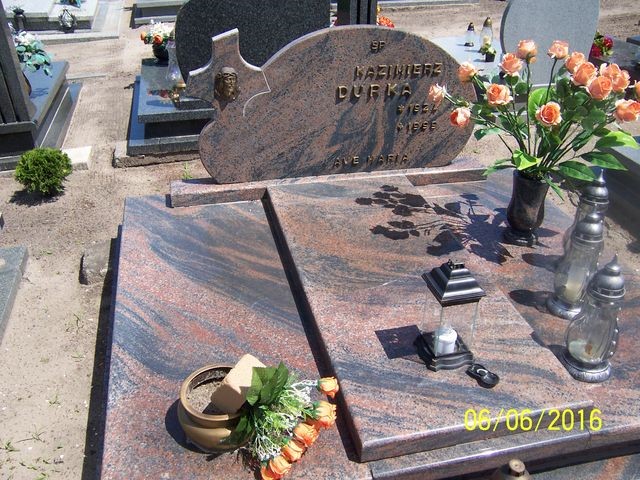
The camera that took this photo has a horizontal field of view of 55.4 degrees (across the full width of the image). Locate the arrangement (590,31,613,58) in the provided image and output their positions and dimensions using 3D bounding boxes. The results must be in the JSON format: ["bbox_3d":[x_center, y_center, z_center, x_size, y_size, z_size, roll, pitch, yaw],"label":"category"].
[{"bbox_3d":[2.408,-1.673,5.220,0.230,0.220,0.220,-6,32,-12],"label":"arrangement"}]

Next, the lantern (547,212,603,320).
[{"bbox_3d":[0.847,0.064,1.980,0.135,0.390,0.135,-6,32,-12],"label":"lantern"}]

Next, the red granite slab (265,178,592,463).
[{"bbox_3d":[0.248,0.126,2.175,0.642,0.064,1.460,-6,32,-12],"label":"red granite slab"}]

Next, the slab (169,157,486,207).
[{"bbox_3d":[0.070,-0.276,2.846,1.480,0.060,0.150,-6,32,-12],"label":"slab"}]

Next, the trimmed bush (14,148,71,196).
[{"bbox_3d":[-1.460,-0.362,3.221,0.330,0.280,0.320,-6,32,-12],"label":"trimmed bush"}]

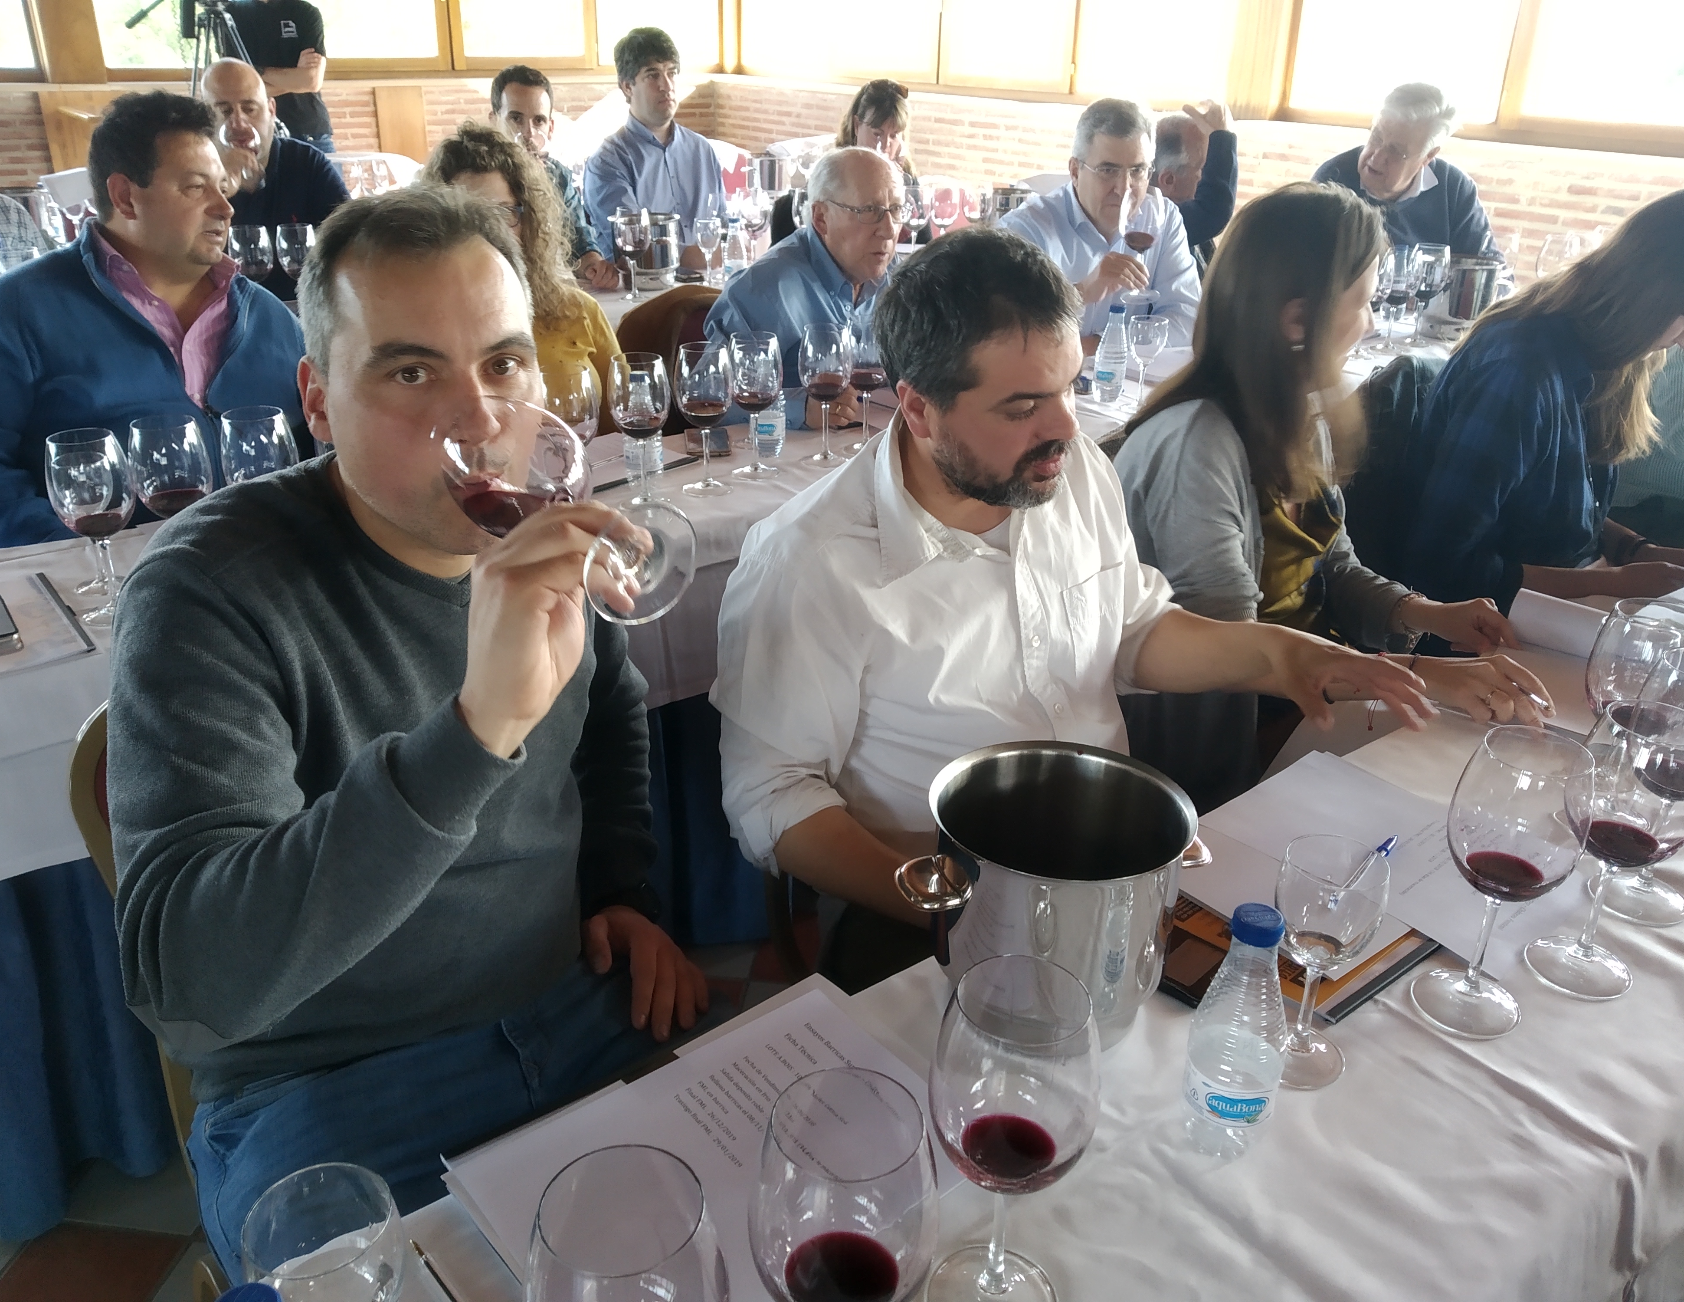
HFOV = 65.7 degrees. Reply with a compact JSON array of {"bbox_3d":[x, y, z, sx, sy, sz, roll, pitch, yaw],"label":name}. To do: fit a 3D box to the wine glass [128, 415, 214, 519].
[{"bbox_3d":[-0.814,-0.171,1.605,0.088,0.224,0.088,1,26,0],"label":"wine glass"}]

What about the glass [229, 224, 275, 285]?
[{"bbox_3d":[-1.359,-0.863,3.022,0.091,0.228,0.091,1,26,0],"label":"glass"}]

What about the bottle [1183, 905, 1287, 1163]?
[{"bbox_3d":[0.258,0.243,0.844,0.065,0.171,0.065,11,27,20],"label":"bottle"}]

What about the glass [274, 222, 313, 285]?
[{"bbox_3d":[-1.265,-0.877,3.055,0.091,0.228,0.091,1,26,0],"label":"glass"}]

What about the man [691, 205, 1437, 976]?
[{"bbox_3d":[0.264,0.252,1.285,0.660,1.260,0.800,-17,31,-33],"label":"man"}]

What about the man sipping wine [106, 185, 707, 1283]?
[{"bbox_3d":[-0.283,0.346,1.042,0.520,1.320,0.660,-14,30,-29],"label":"man sipping wine"}]

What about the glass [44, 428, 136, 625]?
[{"bbox_3d":[-0.869,-0.143,1.527,0.092,0.224,0.092,-13,29,-28],"label":"glass"}]

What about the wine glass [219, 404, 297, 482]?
[{"bbox_3d":[-0.715,-0.186,1.623,0.092,0.224,0.092,-10,28,-22],"label":"wine glass"}]

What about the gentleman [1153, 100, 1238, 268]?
[{"bbox_3d":[1.091,-0.902,3.761,0.660,1.280,0.540,14,29,25],"label":"gentleman"}]

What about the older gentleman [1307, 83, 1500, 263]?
[{"bbox_3d":[1.441,-0.824,3.538,0.600,1.300,0.820,5,26,8],"label":"older gentleman"}]

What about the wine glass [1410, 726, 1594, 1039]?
[{"bbox_3d":[0.482,0.170,0.953,0.088,0.224,0.088,1,26,0],"label":"wine glass"}]

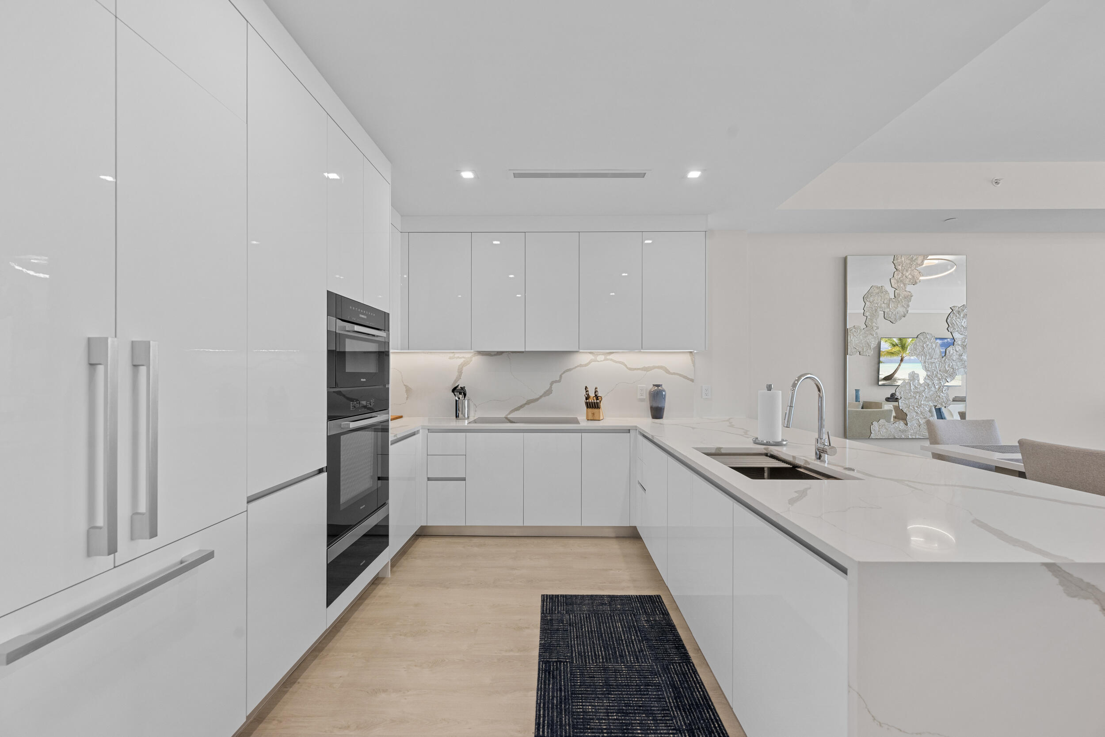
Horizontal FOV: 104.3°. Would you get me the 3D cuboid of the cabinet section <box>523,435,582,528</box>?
[{"bbox_3d":[0.006,0.903,3.787,0.470,0.753,0.580,0,0,1],"label":"cabinet section"}]

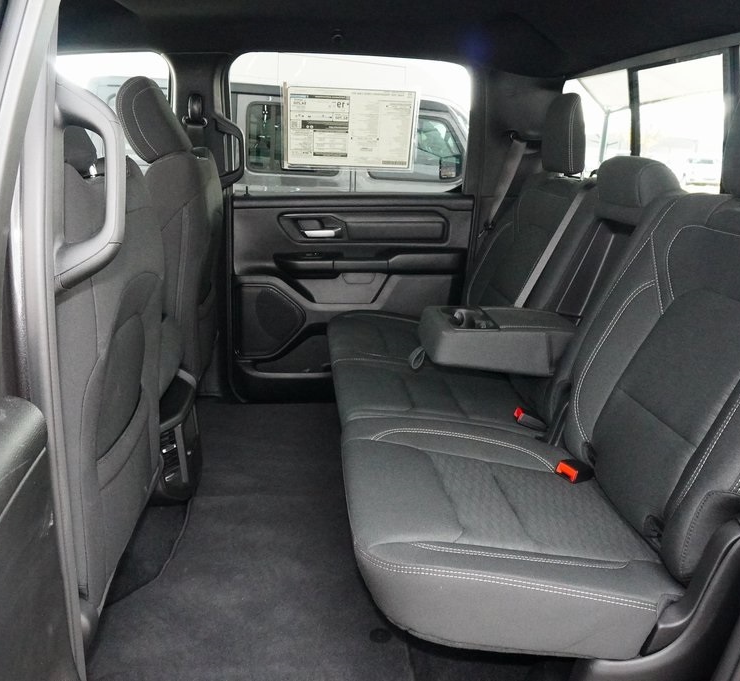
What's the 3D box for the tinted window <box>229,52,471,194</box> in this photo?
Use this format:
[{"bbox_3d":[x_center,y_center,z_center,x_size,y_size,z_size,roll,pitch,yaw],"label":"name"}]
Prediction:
[{"bbox_3d":[-0.052,-0.714,2.293,0.820,0.470,0.040,-1,31,-4],"label":"tinted window"}]

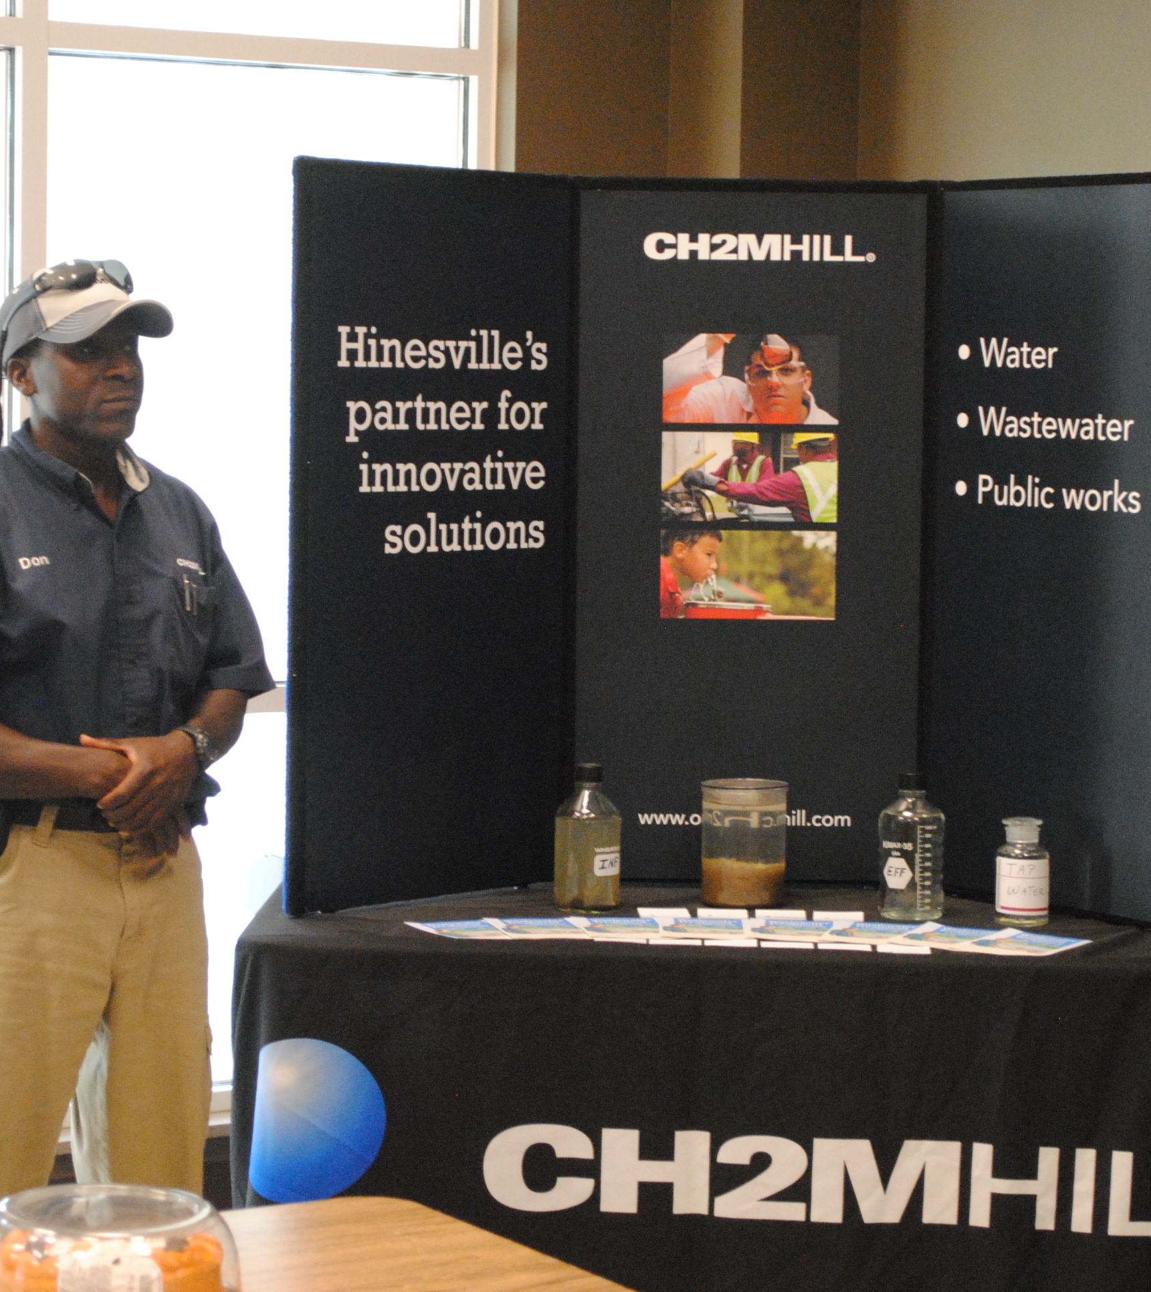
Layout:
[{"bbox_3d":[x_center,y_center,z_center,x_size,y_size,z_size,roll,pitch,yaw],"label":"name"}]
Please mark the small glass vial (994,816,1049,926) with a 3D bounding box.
[{"bbox_3d":[0.707,0.356,5.588,0.085,0.164,0.085,1,4,0],"label":"small glass vial"}]

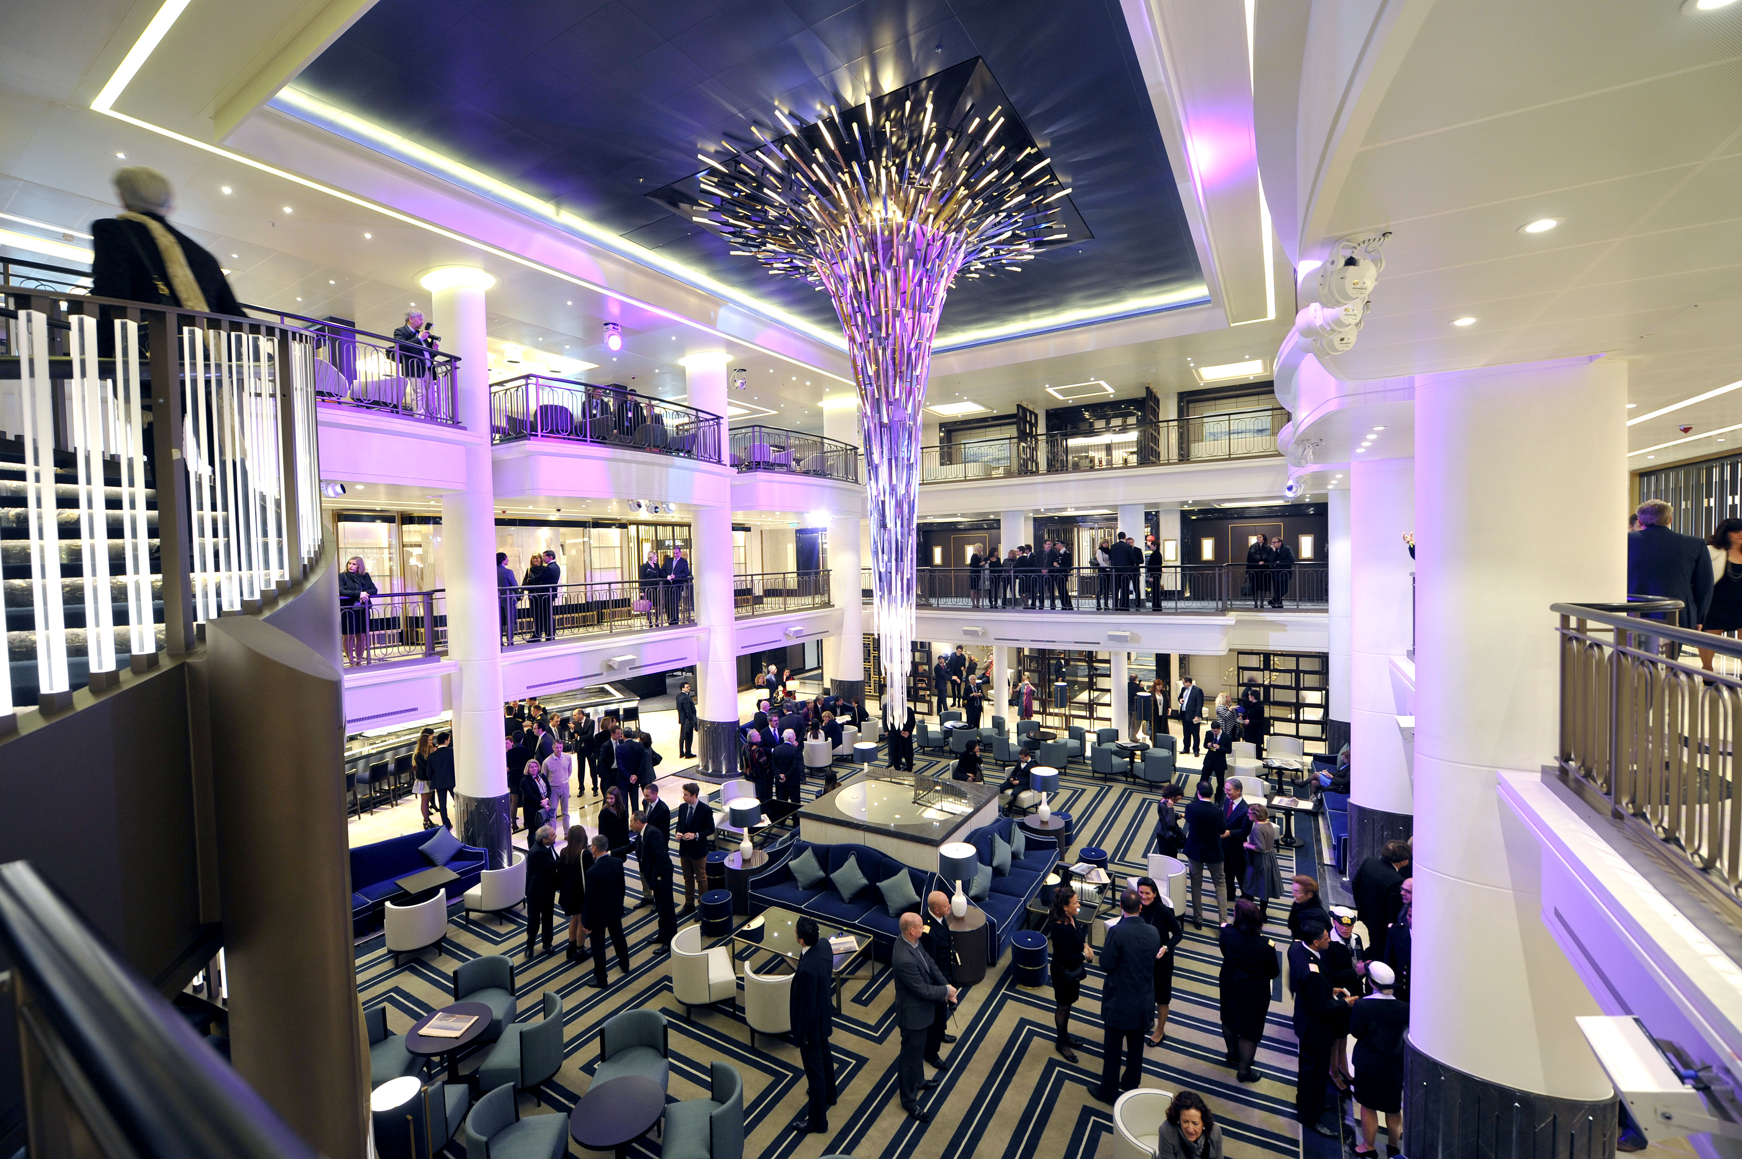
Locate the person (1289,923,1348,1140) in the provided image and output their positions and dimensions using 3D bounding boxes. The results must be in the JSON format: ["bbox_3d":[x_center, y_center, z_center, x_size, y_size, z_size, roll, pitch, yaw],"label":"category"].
[{"bbox_3d":[3.812,3.776,5.811,0.380,1.780,0.520,-1,2,22],"label":"person"}]

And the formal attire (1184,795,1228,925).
[{"bbox_3d":[4.421,3.689,8.898,0.540,1.680,0.340,0,2,32],"label":"formal attire"}]

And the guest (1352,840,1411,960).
[{"bbox_3d":[5.669,3.690,7.471,0.450,1.680,0.520,-2,2,-3],"label":"guest"}]

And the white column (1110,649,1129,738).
[{"bbox_3d":[6.171,2.798,16.784,0.380,2.550,0.380,0,2,32],"label":"white column"}]

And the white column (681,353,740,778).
[{"bbox_3d":[-3.705,-0.249,15.872,1.020,9.500,1.020,-2,2,0],"label":"white column"}]

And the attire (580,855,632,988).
[{"bbox_3d":[-3.152,4.014,8.110,0.560,1.470,0.420,-3,2,-37],"label":"attire"}]

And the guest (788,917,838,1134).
[{"bbox_3d":[-0.520,3.869,5.939,0.340,1.800,0.500,-1,2,10],"label":"guest"}]

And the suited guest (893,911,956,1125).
[{"bbox_3d":[0.456,3.850,6.073,0.420,1.780,0.520,-1,2,12],"label":"suited guest"}]

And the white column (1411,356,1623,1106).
[{"bbox_3d":[4.646,0.991,5.038,1.310,4.870,1.310,0,2,32],"label":"white column"}]

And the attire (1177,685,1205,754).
[{"bbox_3d":[7.668,3.285,16.266,0.400,1.820,0.560,-2,2,-28],"label":"attire"}]

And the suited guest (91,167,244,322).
[{"bbox_3d":[-3.493,-1.107,3.281,0.360,1.740,0.540,0,2,35],"label":"suited guest"}]

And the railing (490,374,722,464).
[{"bbox_3d":[-5.029,-3.024,13.757,1.780,1.100,4.650,0,2,32],"label":"railing"}]

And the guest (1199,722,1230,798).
[{"bbox_3d":[6.382,3.425,12.682,0.550,1.600,0.500,0,3,42],"label":"guest"}]

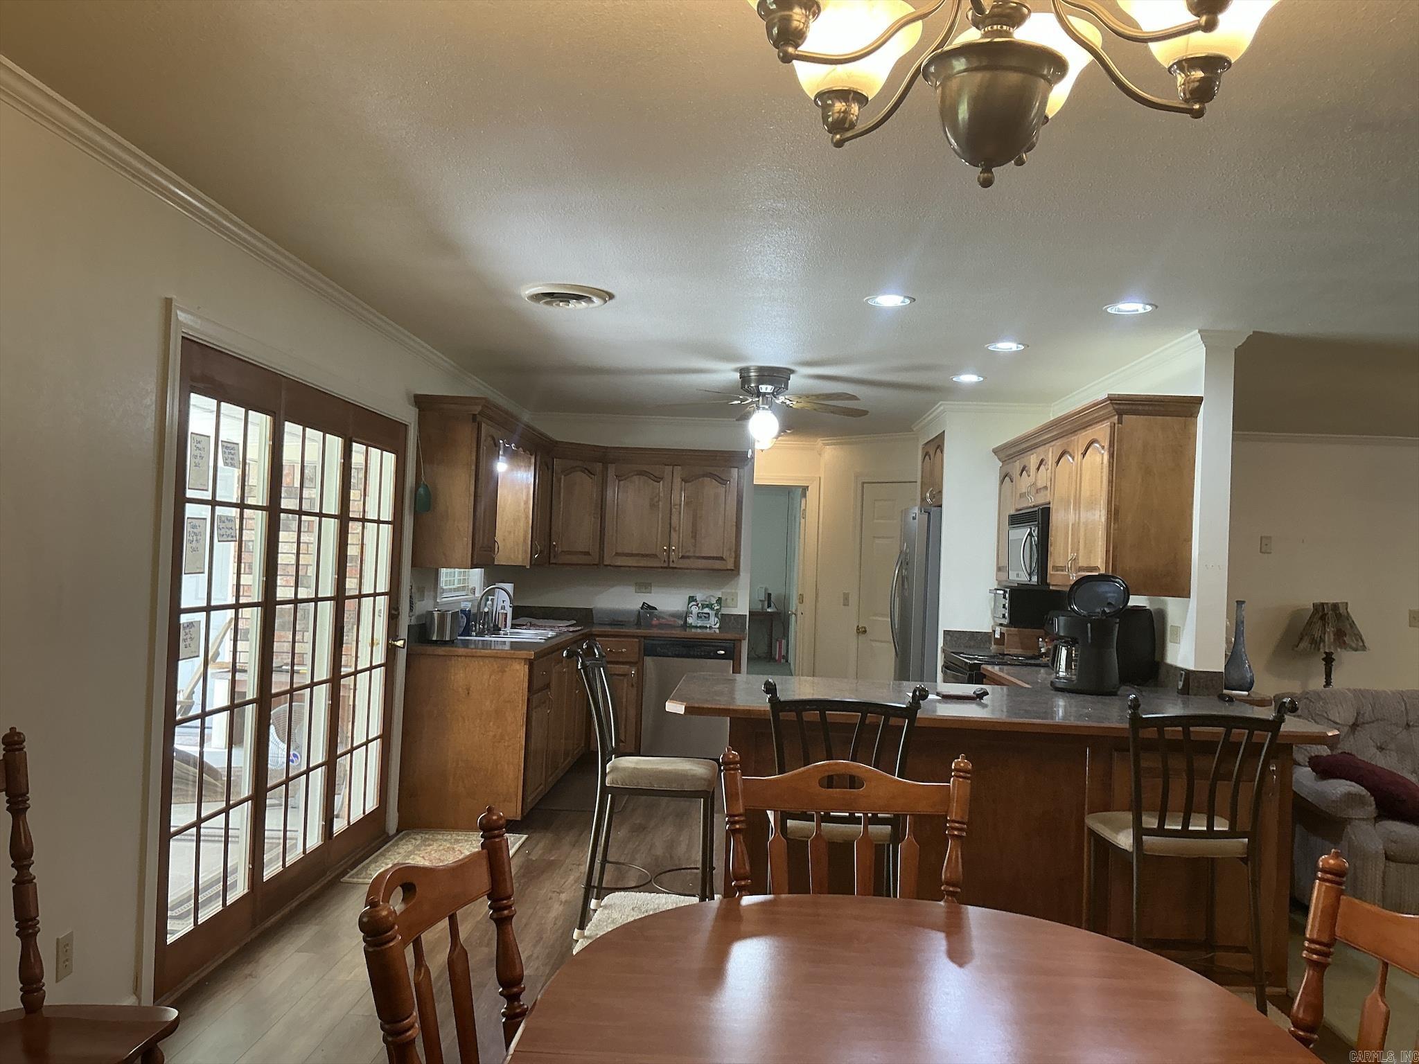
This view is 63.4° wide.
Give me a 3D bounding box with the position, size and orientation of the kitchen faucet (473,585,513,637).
[{"bbox_3d":[-1.284,0.465,6.880,0.220,0.290,0.200,2,-1,2],"label":"kitchen faucet"}]

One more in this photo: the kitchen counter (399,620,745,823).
[{"bbox_3d":[-0.657,1.120,7.131,1.725,0.920,2.490,2,-1,2],"label":"kitchen counter"}]

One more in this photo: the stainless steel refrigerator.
[{"bbox_3d":[1.666,0.765,7.749,0.840,1.780,0.900,2,-1,2],"label":"stainless steel refrigerator"}]

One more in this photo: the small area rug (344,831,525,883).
[{"bbox_3d":[-1.227,1.489,5.281,0.615,0.012,0.915,2,-1,2],"label":"small area rug"}]

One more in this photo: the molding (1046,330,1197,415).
[{"bbox_3d":[2.098,-0.766,5.912,0.060,0.075,2.300,2,-1,2],"label":"molding"}]

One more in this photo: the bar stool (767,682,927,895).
[{"bbox_3d":[0.396,0.982,3.655,0.480,1.060,0.570,2,-1,2],"label":"bar stool"}]

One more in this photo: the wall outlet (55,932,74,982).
[{"bbox_3d":[-1.663,1.099,2.971,0.012,0.115,0.066,2,-1,2],"label":"wall outlet"}]

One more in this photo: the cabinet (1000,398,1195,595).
[{"bbox_3d":[1.899,-0.117,5.972,0.390,0.850,2.340,2,-1,2],"label":"cabinet"}]

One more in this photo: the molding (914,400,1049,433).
[{"bbox_3d":[1.831,-0.738,7.841,0.710,0.085,1.470,2,-1,2],"label":"molding"}]

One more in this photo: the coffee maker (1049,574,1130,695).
[{"bbox_3d":[1.601,0.422,4.787,0.310,0.490,0.220,2,-1,19],"label":"coffee maker"}]

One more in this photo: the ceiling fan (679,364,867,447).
[{"bbox_3d":[0.292,-0.664,6.141,1.220,0.400,1.220,2,-1,2],"label":"ceiling fan"}]

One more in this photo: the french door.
[{"bbox_3d":[-1.598,0.438,4.549,0.065,1.996,2.220,2,-1,2],"label":"french door"}]

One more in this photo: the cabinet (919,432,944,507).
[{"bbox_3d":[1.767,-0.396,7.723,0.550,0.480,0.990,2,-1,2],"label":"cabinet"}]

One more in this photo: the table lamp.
[{"bbox_3d":[3.831,0.792,7.088,0.460,0.700,0.460,2,-1,2],"label":"table lamp"}]

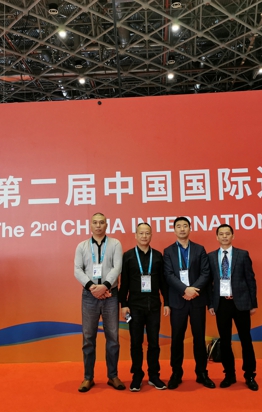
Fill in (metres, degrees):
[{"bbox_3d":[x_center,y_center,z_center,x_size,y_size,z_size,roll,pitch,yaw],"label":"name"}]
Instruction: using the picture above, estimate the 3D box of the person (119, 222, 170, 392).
[{"bbox_3d":[0.142,1.025,4.505,0.520,1.688,0.330,-2,-7,2],"label":"person"}]

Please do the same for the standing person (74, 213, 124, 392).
[{"bbox_3d":[-0.335,0.983,4.564,0.510,1.817,0.360,-2,-7,-1],"label":"standing person"}]

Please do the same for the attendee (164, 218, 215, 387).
[{"bbox_3d":[0.607,0.987,4.528,0.530,1.740,0.360,-2,-7,5],"label":"attendee"}]

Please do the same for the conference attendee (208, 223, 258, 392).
[{"bbox_3d":[1.087,1.011,4.460,0.500,1.645,0.330,-3,-7,8],"label":"conference attendee"}]

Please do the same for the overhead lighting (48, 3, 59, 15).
[{"bbox_3d":[-5.137,-13.134,28.485,0.680,0.500,0.680,-2,-7,3],"label":"overhead lighting"}]

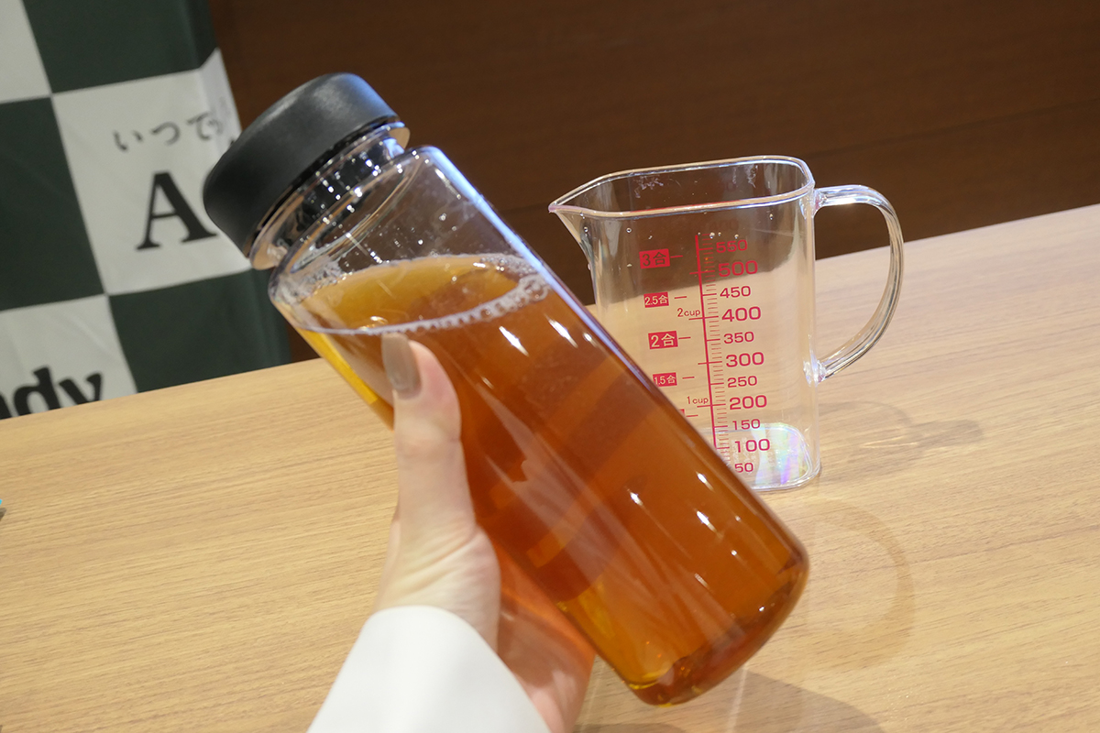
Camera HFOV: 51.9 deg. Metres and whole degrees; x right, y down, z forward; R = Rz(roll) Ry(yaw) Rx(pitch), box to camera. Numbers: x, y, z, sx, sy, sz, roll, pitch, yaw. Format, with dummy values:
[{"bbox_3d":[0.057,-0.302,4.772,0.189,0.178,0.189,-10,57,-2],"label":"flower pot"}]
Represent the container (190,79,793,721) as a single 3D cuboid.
[{"bbox_3d":[-0.013,0.006,0.325,0.064,0.194,0.064,-43,2,0],"label":"container"}]

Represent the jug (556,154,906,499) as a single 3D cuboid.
[{"bbox_3d":[0.081,-0.017,0.495,0.145,0.132,0.067,-6,24,6],"label":"jug"}]

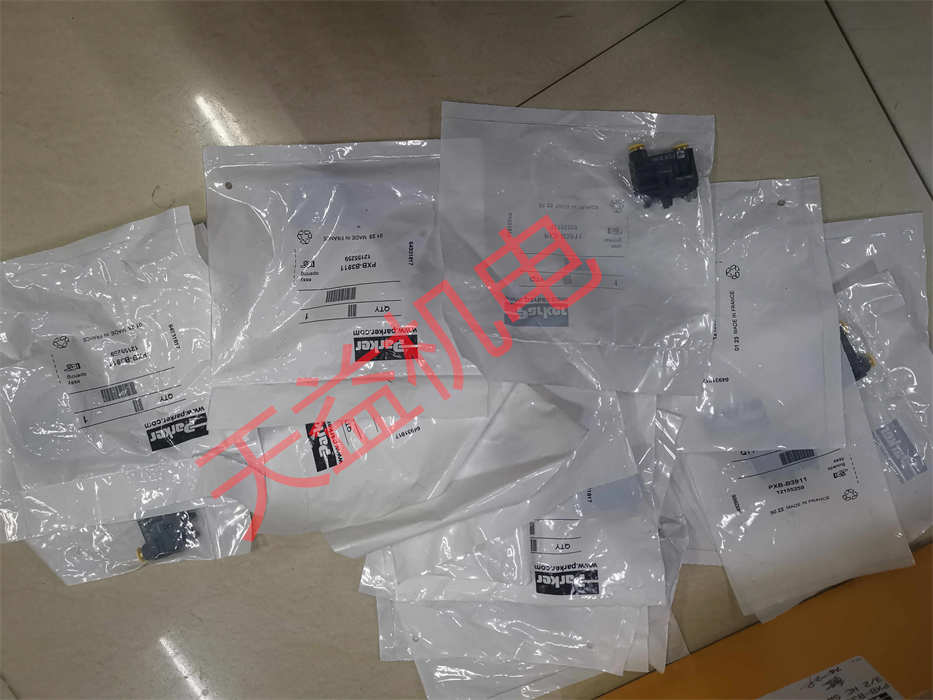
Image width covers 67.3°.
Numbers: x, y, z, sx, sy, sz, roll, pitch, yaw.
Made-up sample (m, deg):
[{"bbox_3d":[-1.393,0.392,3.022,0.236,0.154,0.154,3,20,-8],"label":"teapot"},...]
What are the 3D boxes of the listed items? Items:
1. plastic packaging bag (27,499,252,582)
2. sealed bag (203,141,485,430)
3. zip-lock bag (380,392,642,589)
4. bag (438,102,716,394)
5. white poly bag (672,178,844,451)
[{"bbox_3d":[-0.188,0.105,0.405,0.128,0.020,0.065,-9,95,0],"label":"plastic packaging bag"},{"bbox_3d":[-0.068,-0.036,0.390,0.156,0.020,0.158,-1,95,0],"label":"sealed bag"},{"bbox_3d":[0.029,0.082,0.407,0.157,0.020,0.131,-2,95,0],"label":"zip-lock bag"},{"bbox_3d":[0.062,-0.056,0.388,0.153,0.020,0.159,2,95,0],"label":"bag"},{"bbox_3d":[0.159,-0.019,0.392,0.106,0.018,0.151,-2,95,0],"label":"white poly bag"}]

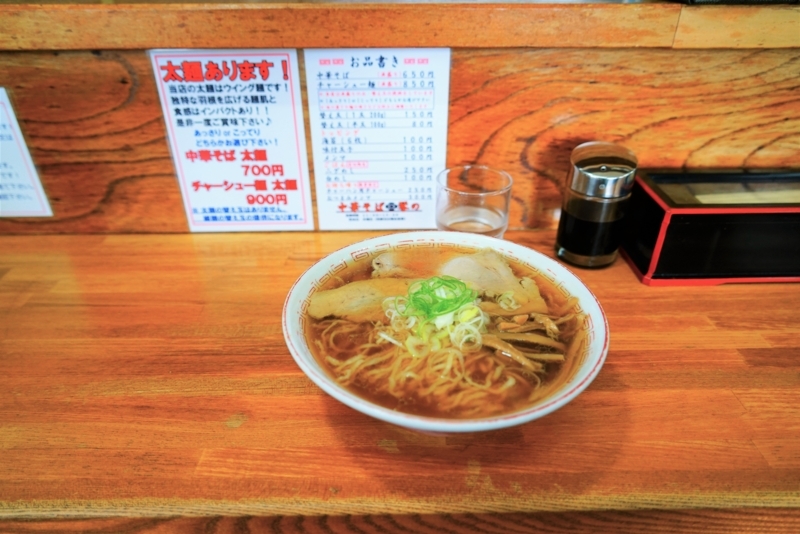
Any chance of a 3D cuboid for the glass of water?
[{"bbox_3d":[0.076,-0.054,0.566,0.077,0.083,0.077,-1,32,-2],"label":"glass of water"}]

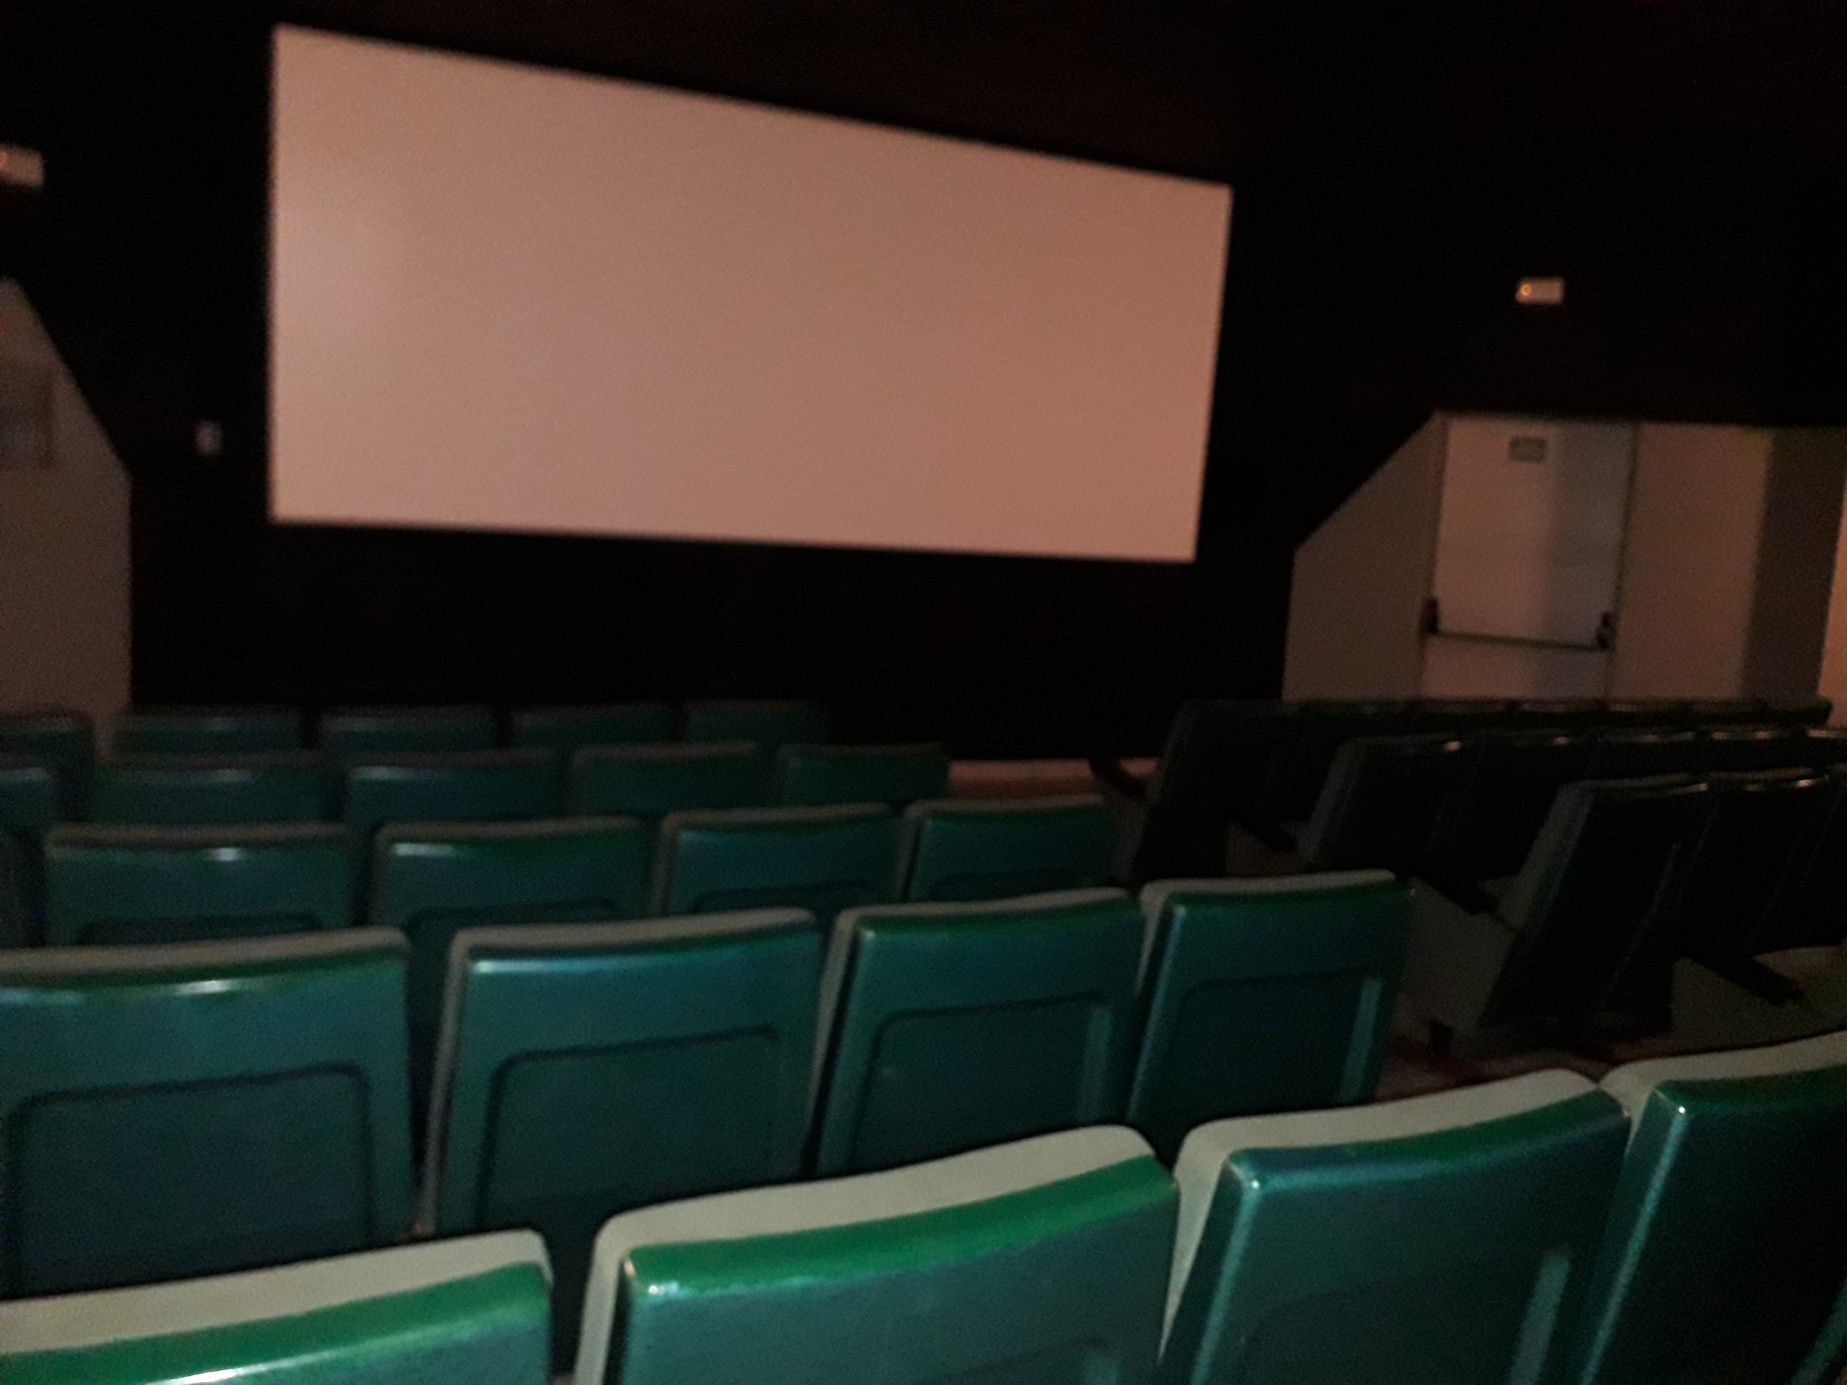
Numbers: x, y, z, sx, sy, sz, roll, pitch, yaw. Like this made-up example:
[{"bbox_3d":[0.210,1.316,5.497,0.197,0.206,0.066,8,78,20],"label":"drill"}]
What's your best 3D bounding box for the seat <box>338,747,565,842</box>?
[{"bbox_3d":[-1.318,0.573,3.958,0.588,0.918,0.616,0,8,-24],"label":"seat"}]

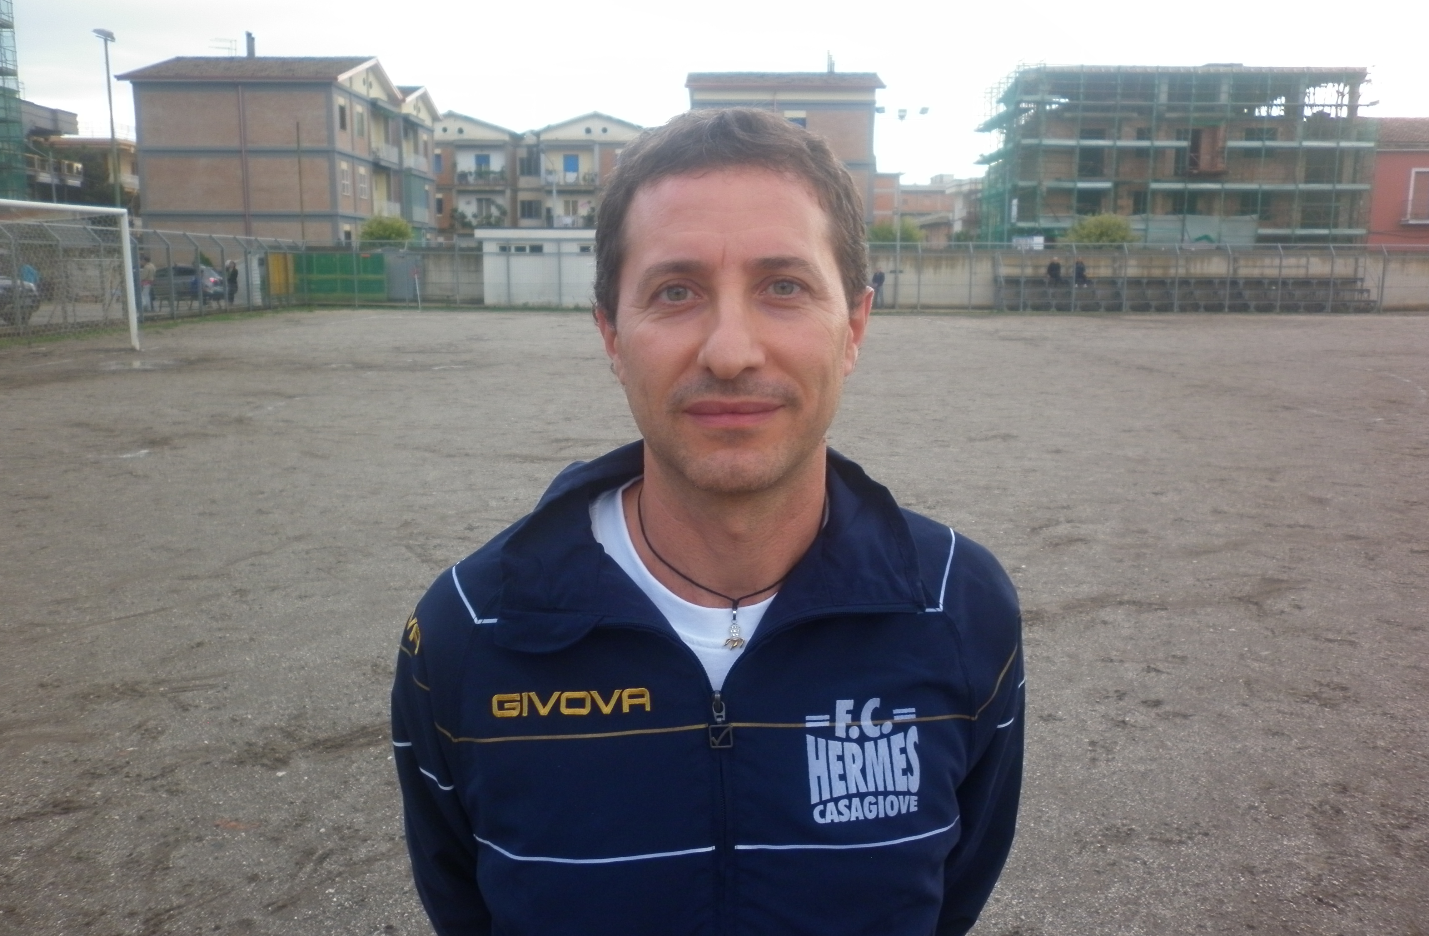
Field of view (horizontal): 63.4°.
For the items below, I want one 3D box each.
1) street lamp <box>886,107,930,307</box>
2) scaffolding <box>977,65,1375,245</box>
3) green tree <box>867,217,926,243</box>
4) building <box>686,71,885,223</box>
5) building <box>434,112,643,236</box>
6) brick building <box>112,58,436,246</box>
[{"bbox_3d":[8.089,-11.100,49.857,2.100,8.550,0.600,0,9,0],"label":"street lamp"},{"bbox_3d":[22.748,-13.842,59.330,17.300,11.300,9.500,0,9,0],"label":"scaffolding"},{"bbox_3d":[8.433,-9.500,54.172,3.000,4.100,2.900,0,9,0],"label":"green tree"},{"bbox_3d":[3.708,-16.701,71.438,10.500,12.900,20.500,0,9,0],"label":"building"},{"bbox_3d":[-14.231,-19.870,89.473,21.800,13.200,11.200,0,9,0],"label":"building"},{"bbox_3d":[-24.293,-16.511,68.749,11.100,13.200,21.000,1,9,2],"label":"brick building"}]

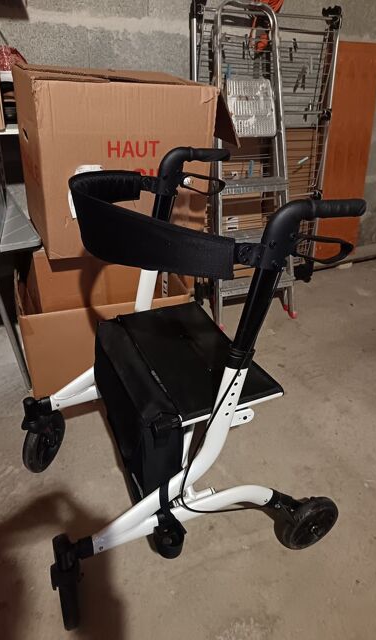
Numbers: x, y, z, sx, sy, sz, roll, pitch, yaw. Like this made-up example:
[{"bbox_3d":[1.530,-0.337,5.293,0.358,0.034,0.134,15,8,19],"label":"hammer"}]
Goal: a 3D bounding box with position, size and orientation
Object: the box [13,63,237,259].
[{"bbox_3d":[-0.272,-0.588,1.637,0.592,0.542,0.463,-9,32,-21],"label":"box"}]

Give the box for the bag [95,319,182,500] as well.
[{"bbox_3d":[-0.138,0.208,1.127,0.115,0.265,0.395,-10,33,-22],"label":"bag"}]

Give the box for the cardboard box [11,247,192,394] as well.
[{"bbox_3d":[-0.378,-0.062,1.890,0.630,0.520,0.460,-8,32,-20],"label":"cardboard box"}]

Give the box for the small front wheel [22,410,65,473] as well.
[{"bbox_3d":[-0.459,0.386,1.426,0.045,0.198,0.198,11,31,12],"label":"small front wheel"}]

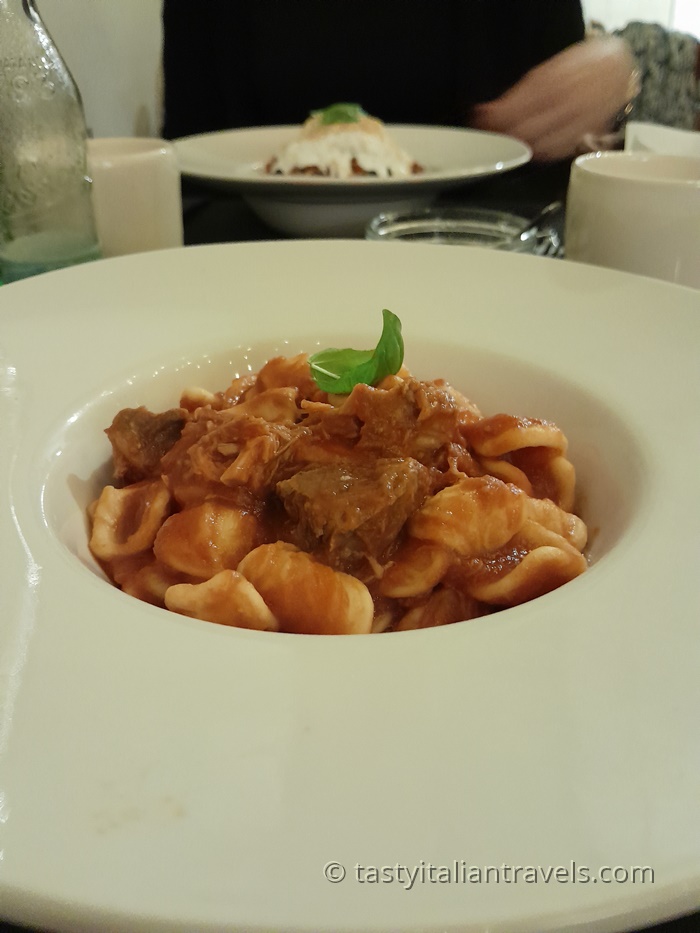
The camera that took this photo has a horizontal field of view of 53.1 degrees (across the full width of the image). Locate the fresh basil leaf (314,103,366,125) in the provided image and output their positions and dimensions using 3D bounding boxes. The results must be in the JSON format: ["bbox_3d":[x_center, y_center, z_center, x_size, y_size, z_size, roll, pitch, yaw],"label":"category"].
[{"bbox_3d":[-0.008,-0.260,0.516,0.038,0.013,0.028,0,32,0],"label":"fresh basil leaf"}]

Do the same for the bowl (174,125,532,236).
[{"bbox_3d":[-0.006,-0.218,0.547,0.282,0.056,0.282,0,32,0],"label":"bowl"}]

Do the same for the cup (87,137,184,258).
[{"bbox_3d":[-0.125,-0.124,0.373,0.079,0.083,0.079,0,32,0],"label":"cup"}]

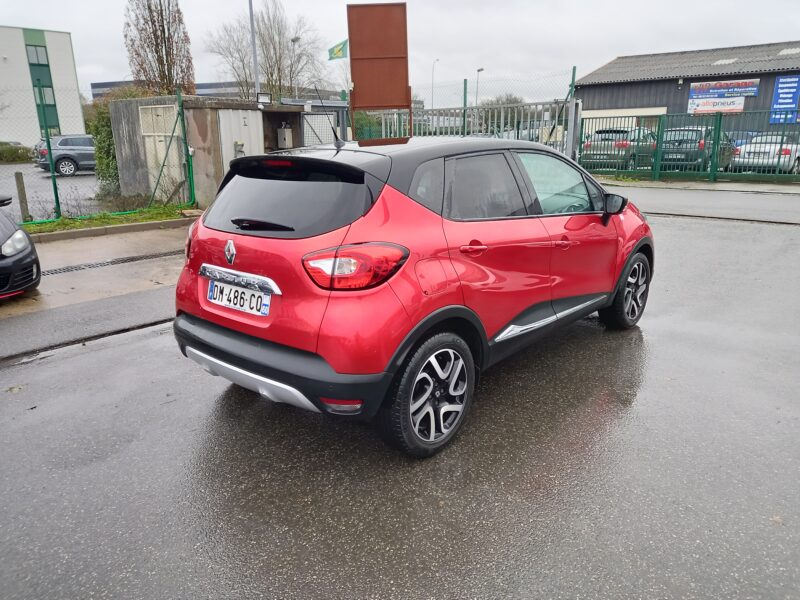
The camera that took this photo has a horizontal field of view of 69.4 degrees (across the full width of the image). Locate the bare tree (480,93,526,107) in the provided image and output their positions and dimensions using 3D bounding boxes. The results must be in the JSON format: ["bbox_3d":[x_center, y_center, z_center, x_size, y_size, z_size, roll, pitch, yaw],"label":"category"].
[{"bbox_3d":[9.852,-17.372,55.000,4.700,4.700,4.400,0,13,10],"label":"bare tree"}]

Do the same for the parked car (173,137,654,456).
[{"bbox_3d":[0.483,-0.389,4.294,1.820,1.566,4.120,10,19,41],"label":"parked car"}]

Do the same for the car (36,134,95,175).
[{"bbox_3d":[-12.468,-6.021,24.040,4.480,1.650,1.850,-10,15,-30],"label":"car"}]

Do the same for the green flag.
[{"bbox_3d":[-4.470,-18.136,42.000,1.500,1.400,0.300,-3,13,-5],"label":"green flag"}]

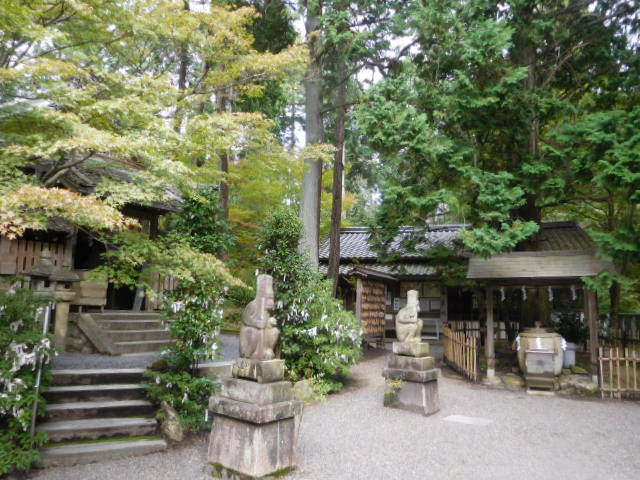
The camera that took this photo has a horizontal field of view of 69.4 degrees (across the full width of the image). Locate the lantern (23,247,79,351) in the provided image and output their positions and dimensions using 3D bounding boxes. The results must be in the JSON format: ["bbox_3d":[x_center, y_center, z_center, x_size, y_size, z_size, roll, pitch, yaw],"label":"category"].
[{"bbox_3d":[-4.286,1.003,7.525,0.700,1.620,0.680,3,-8,-17],"label":"lantern"}]

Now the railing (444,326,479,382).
[{"bbox_3d":[3.538,2.796,11.682,0.120,0.920,4.000,0,-8,7],"label":"railing"}]

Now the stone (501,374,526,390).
[{"bbox_3d":[3.639,2.730,8.834,0.470,0.260,0.380,-1,-8,11],"label":"stone"}]

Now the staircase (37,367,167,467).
[{"bbox_3d":[-2.392,1.919,5.198,1.239,0.675,1.553,4,-9,-20],"label":"staircase"}]

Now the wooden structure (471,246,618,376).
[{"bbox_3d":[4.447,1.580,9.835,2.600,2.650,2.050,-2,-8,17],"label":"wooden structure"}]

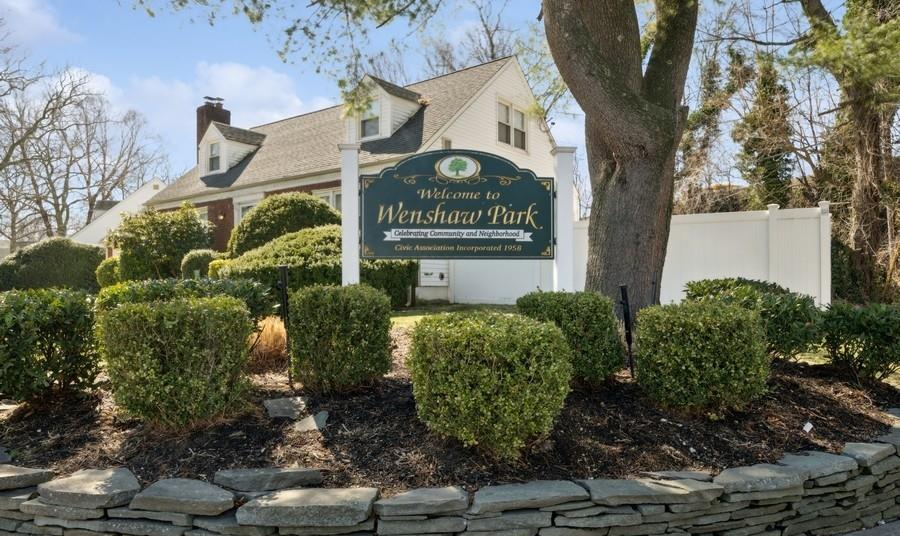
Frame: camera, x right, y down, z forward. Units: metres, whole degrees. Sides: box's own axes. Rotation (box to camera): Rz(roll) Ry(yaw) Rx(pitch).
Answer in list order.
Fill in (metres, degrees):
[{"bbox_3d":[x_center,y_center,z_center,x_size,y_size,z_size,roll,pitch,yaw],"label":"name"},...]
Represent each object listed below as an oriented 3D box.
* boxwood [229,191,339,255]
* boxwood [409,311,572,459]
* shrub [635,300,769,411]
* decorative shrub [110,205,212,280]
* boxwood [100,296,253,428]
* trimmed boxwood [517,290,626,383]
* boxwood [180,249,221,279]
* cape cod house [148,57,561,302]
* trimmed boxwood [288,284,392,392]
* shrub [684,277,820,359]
[{"bbox_3d":[-3.750,-0.500,13.600,2.600,2.400,2.300,0,0,0],"label":"boxwood"},{"bbox_3d":[0.200,0.570,3.050,0.770,0.650,0.720,0,0,0],"label":"boxwood"},{"bbox_3d":[1.610,0.545,3.900,0.760,0.640,0.700,0,0,0],"label":"shrub"},{"bbox_3d":[-8.222,-0.385,17.205,2.700,2.450,2.400,-1,-1,40],"label":"decorative shrub"},{"bbox_3d":[-1.867,0.618,4.141,0.850,0.780,0.800,0,-1,-20],"label":"boxwood"},{"bbox_3d":[0.999,0.574,5.292,0.830,0.720,0.800,0,-1,8],"label":"trimmed boxwood"},{"bbox_3d":[-5.850,0.198,14.197,0.950,1.150,0.950,-1,-1,40],"label":"boxwood"},{"bbox_3d":[-3.487,-2.652,20.842,13.620,7.047,8.043,-1,-1,40],"label":"cape cod house"},{"bbox_3d":[-0.810,0.480,4.400,0.720,0.700,0.680,0,0,0],"label":"trimmed boxwood"},{"bbox_3d":[2.630,0.420,5.250,1.120,0.700,1.000,-1,-1,27],"label":"shrub"}]

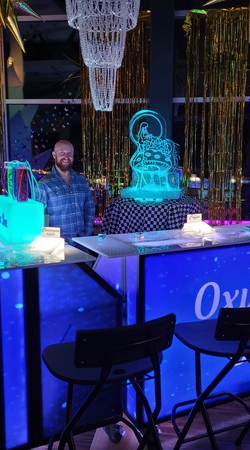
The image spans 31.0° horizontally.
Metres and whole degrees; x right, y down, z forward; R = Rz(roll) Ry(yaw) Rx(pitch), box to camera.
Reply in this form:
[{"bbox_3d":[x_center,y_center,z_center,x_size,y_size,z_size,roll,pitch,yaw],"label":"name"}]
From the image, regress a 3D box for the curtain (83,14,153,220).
[{"bbox_3d":[-0.133,-1.439,6.255,0.973,2.842,0.050,1,9,7],"label":"curtain"}]

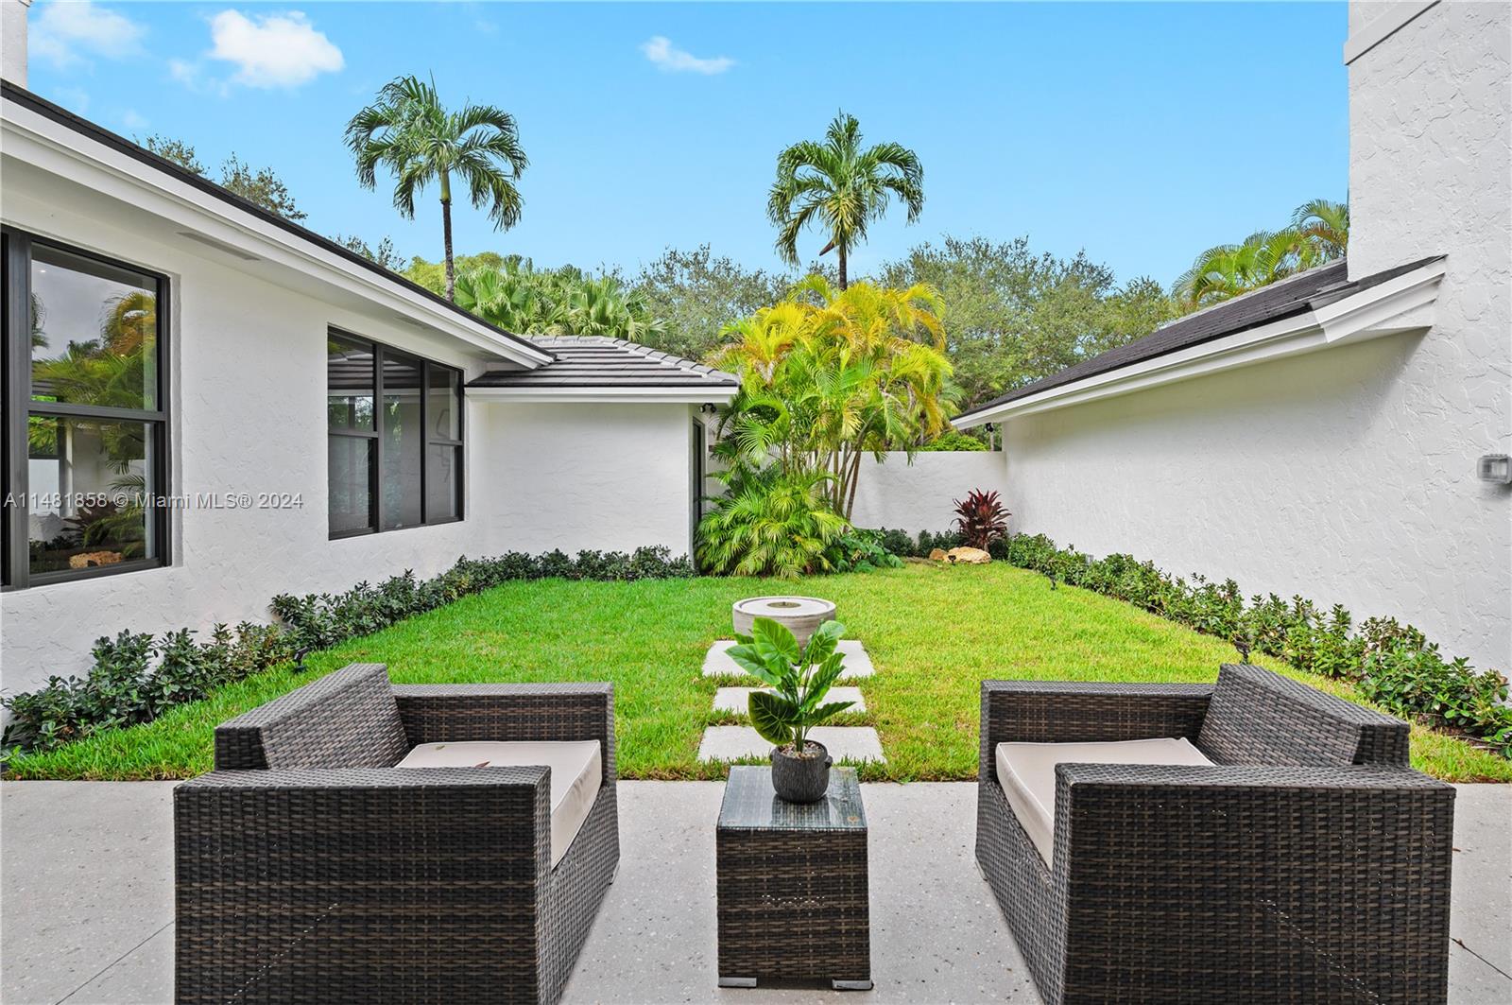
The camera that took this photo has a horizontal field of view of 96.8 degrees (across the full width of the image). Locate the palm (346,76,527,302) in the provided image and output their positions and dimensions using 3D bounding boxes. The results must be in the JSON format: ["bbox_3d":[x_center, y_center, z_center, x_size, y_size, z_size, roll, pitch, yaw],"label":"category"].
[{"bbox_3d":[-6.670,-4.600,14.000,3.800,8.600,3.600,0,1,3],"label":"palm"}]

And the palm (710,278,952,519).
[{"bbox_3d":[1.090,-1.260,9.900,3.600,4.100,3.200,0,1,3],"label":"palm"}]

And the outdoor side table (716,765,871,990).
[{"bbox_3d":[0.109,1.070,1.972,0.402,0.432,0.392,0,1,3],"label":"outdoor side table"}]

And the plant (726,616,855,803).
[{"bbox_3d":[0.101,0.592,1.940,0.375,0.515,0.340,0,1,3],"label":"plant"}]

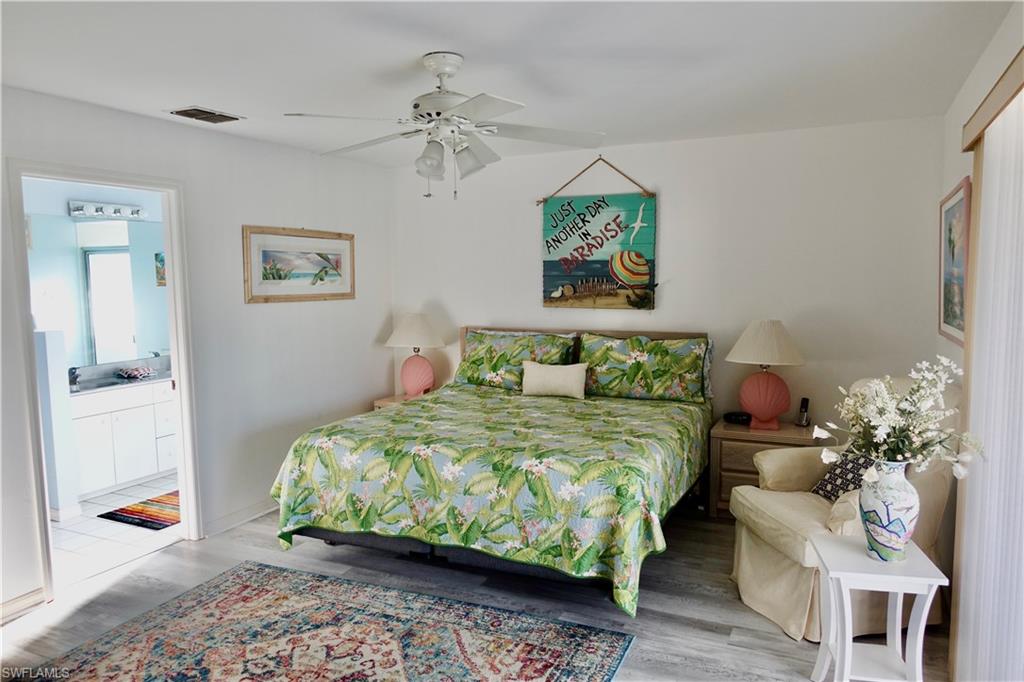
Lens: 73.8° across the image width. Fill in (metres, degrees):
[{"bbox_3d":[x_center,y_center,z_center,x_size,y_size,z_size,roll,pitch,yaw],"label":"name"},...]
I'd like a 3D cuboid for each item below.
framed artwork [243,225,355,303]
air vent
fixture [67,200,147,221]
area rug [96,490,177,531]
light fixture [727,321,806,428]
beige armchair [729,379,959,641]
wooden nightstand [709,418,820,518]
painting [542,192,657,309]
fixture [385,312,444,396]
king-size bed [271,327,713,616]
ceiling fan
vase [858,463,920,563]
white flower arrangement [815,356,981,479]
[{"bbox_3d":[-1.448,-0.525,4.749,0.030,0.489,1.063,2,6,27],"label":"framed artwork"},{"bbox_3d":[-1.675,-1.224,3.741,0.260,0.020,0.350,2,6,26],"label":"air vent"},{"bbox_3d":[-3.179,-1.016,5.402,0.130,0.115,0.612,2,6,27],"label":"fixture"},{"bbox_3d":[-2.281,1.128,4.778,0.600,0.015,0.875,2,6,26],"label":"area rug"},{"bbox_3d":[1.579,0.217,4.280,0.466,0.691,0.466,2,6,26],"label":"light fixture"},{"bbox_3d":[1.531,0.743,3.222,0.787,0.973,0.712,-2,6,-14],"label":"beige armchair"},{"bbox_3d":[1.607,0.838,4.358,0.607,0.562,0.386,2,6,26],"label":"wooden nightstand"},{"bbox_3d":[0.615,-0.629,4.887,0.848,0.791,0.030,2,6,26],"label":"painting"},{"bbox_3d":[-0.757,0.128,5.393,0.461,0.692,0.461,-1,6,0],"label":"fixture"},{"bbox_3d":[0.015,0.585,4.150,2.086,1.148,2.106,2,6,27],"label":"king-size bed"},{"bbox_3d":[-0.279,-0.886,2.827,1.300,0.556,1.300,2,6,26],"label":"ceiling fan"},{"bbox_3d":[1.306,0.583,2.364,0.191,0.341,0.191,2,6,27],"label":"vase"},{"bbox_3d":[1.311,0.263,2.322,0.532,0.421,0.451,2,6,27],"label":"white flower arrangement"}]

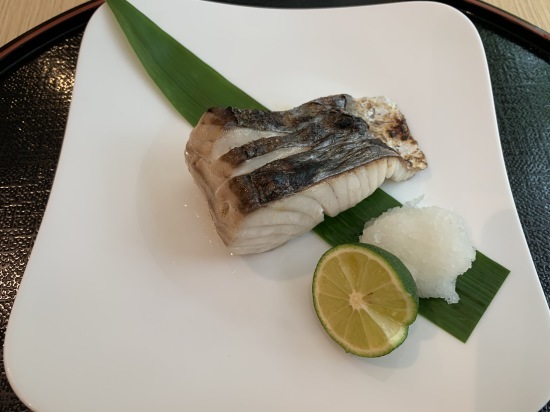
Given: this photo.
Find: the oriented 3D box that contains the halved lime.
[{"bbox_3d":[0.038,0.035,0.163,0.021,0.043,0.043,-7,61,-45],"label":"halved lime"}]

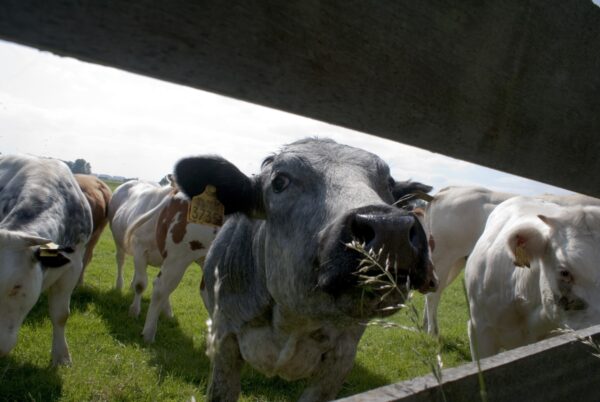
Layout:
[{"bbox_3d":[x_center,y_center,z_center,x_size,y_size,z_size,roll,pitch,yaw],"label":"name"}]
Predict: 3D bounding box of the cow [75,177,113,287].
[{"bbox_3d":[-3.080,0.265,5.000,2.000,1.270,0.560,4,1,2],"label":"cow"}]

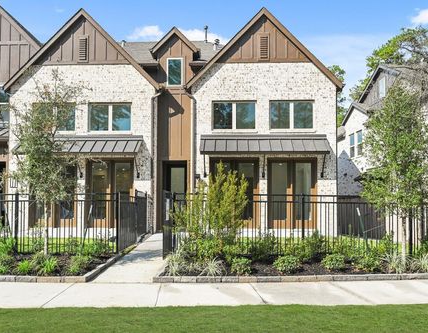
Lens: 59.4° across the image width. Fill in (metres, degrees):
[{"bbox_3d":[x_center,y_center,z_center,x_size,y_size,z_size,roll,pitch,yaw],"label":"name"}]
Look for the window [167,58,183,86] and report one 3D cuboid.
[{"bbox_3d":[-1.517,-3.674,14.700,0.640,1.120,0.100,0,-2,3],"label":"window"}]

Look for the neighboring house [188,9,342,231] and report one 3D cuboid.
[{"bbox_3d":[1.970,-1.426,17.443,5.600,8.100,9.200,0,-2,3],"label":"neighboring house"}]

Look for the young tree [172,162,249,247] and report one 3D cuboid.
[{"bbox_3d":[-0.077,0.875,8.200,1.650,1.950,1.500,0,-2,3],"label":"young tree"}]

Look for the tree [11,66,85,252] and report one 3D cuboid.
[{"bbox_3d":[-3.752,-0.102,8.500,1.750,4.200,1.650,0,-2,3],"label":"tree"}]

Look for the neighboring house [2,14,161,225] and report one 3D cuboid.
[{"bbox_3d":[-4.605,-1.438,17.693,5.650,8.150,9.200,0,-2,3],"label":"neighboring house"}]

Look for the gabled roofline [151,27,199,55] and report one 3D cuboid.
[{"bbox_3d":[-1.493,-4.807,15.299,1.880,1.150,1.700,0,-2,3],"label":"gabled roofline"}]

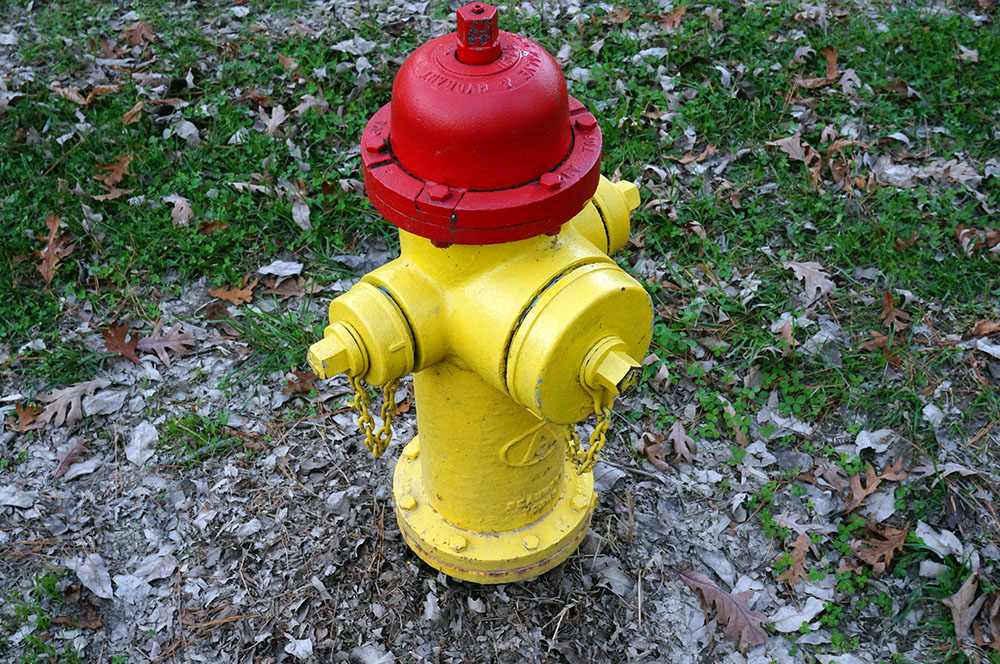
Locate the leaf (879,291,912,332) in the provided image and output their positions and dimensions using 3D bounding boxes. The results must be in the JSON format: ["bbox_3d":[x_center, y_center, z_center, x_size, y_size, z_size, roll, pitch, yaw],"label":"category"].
[{"bbox_3d":[0.668,-0.034,1.996,0.046,0.025,0.079,-23,54,-10],"label":"leaf"}]

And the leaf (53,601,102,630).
[{"bbox_3d":[-0.543,0.365,1.512,0.064,0.020,0.034,5,43,7],"label":"leaf"}]

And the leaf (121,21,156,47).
[{"bbox_3d":[-0.863,-0.702,2.765,0.077,0.028,0.072,-19,65,-16],"label":"leaf"}]

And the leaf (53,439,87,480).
[{"bbox_3d":[-0.632,0.186,1.704,0.041,0.020,0.061,29,51,29],"label":"leaf"}]

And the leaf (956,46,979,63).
[{"bbox_3d":[1.054,-0.624,2.624,0.054,0.020,0.041,18,67,19],"label":"leaf"}]

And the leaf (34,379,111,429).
[{"bbox_3d":[-0.662,0.108,1.808,0.125,0.020,0.083,-29,49,-26],"label":"leaf"}]

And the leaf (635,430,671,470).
[{"bbox_3d":[0.230,0.182,1.770,0.046,0.030,0.069,-2,47,1],"label":"leaf"}]

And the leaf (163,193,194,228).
[{"bbox_3d":[-0.582,-0.224,2.120,0.039,0.025,0.094,-23,47,-21],"label":"leaf"}]

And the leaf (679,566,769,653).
[{"bbox_3d":[0.312,0.365,1.569,0.077,0.025,0.155,-18,45,-18],"label":"leaf"}]

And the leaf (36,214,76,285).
[{"bbox_3d":[-0.822,-0.155,2.154,0.068,0.030,0.156,-1,59,-8],"label":"leaf"}]

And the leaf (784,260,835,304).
[{"bbox_3d":[0.549,-0.097,2.056,0.059,0.025,0.097,-19,52,-10],"label":"leaf"}]

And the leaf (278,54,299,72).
[{"bbox_3d":[-0.455,-0.581,2.500,0.036,0.025,0.065,-27,49,-25],"label":"leaf"}]

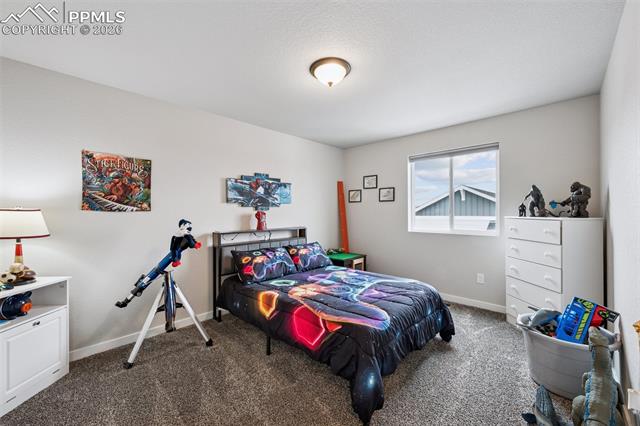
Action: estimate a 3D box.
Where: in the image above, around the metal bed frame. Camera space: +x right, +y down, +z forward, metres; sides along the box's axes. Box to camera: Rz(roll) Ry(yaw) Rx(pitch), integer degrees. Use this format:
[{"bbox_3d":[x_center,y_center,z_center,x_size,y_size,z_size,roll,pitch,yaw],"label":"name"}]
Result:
[{"bbox_3d":[-0.042,0.745,2.746,2.020,1.030,1.420,0,1,45],"label":"metal bed frame"}]

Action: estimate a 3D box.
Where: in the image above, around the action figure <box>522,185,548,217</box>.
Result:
[{"bbox_3d":[2.264,-0.109,2.599,0.180,0.320,0.150,0,1,28],"label":"action figure"}]

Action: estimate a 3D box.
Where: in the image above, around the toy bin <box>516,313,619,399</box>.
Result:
[{"bbox_3d":[1.810,1.057,1.858,0.560,0.410,0.530,0,1,45],"label":"toy bin"}]

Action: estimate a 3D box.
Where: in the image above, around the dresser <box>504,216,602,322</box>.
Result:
[{"bbox_3d":[2.298,0.655,2.503,0.385,1.195,0.660,0,1,-1],"label":"dresser"}]

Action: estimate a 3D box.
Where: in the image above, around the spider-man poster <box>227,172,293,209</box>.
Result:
[{"bbox_3d":[-0.793,-0.286,3.458,0.030,0.505,1.020,0,1,45],"label":"spider-man poster"}]

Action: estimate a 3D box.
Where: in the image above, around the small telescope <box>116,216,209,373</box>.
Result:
[{"bbox_3d":[-1.476,0.677,2.351,0.570,1.190,0.700,0,1,45],"label":"small telescope"}]

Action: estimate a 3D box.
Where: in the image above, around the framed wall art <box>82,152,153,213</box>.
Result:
[{"bbox_3d":[-1.893,-0.280,2.351,0.020,0.525,0.515,0,1,45],"label":"framed wall art"}]

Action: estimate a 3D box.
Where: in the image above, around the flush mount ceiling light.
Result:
[{"bbox_3d":[0.095,-1.114,2.044,0.335,0.136,0.335,0,0,0],"label":"flush mount ceiling light"}]

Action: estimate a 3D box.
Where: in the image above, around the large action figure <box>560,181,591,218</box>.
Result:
[{"bbox_3d":[2.329,-0.109,2.289,0.170,0.325,0.150,0,1,20],"label":"large action figure"}]

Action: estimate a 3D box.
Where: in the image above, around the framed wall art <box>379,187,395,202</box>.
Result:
[{"bbox_3d":[1.112,-0.296,4.130,0.288,0.240,0.020,0,1,45],"label":"framed wall art"}]

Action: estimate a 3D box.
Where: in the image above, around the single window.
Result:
[{"bbox_3d":[1.819,-0.291,3.488,1.160,1.170,0.100,0,1,45],"label":"single window"}]

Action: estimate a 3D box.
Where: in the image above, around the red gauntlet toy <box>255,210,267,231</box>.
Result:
[{"bbox_3d":[-0.778,0.105,3.275,0.105,0.267,0.120,0,0,45],"label":"red gauntlet toy"}]

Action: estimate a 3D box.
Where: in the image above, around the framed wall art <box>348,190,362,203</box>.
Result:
[{"bbox_3d":[0.652,-0.302,4.584,0.288,0.237,0.020,0,1,45],"label":"framed wall art"}]

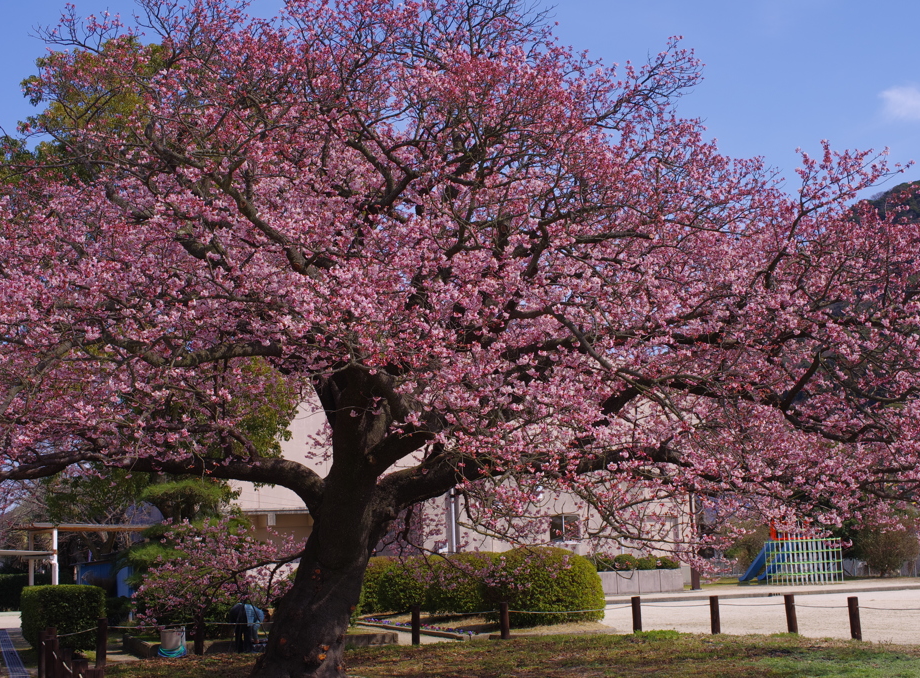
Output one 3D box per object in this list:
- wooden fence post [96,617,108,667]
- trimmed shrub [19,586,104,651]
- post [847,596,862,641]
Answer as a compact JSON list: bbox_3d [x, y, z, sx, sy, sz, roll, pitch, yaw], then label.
[{"bbox_3d":[-5.468,4.634,22.500,0.150,0.760,0.150,2,-8,-13],"label":"wooden fence post"},{"bbox_3d":[-6.716,4.717,25.000,1.200,1.050,1.050,3,-9,-30],"label":"trimmed shrub"},{"bbox_3d":[5.292,3.750,19.800,0.140,0.600,0.140,-2,-8,0],"label":"post"}]

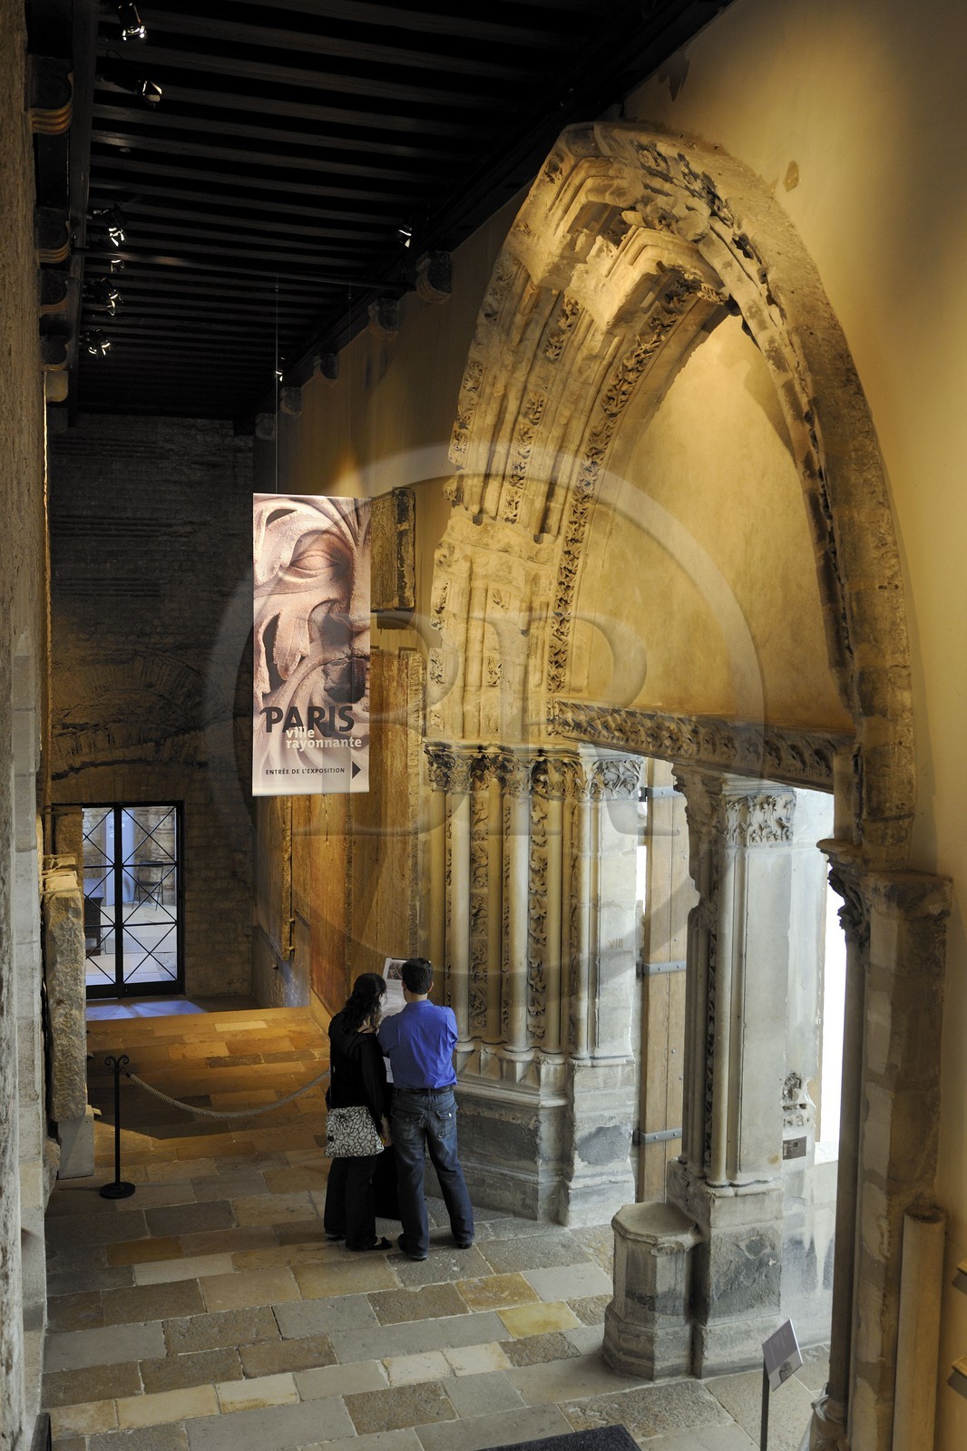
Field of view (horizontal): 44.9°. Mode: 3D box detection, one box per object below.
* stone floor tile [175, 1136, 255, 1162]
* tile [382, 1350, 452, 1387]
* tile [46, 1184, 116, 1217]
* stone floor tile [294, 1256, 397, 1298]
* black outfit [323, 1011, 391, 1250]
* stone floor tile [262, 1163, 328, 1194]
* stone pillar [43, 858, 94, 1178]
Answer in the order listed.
[{"bbox_3d":[-1.858,2.990,8.161,0.542,0.030,0.206,1,5,-17],"label":"stone floor tile"},{"bbox_3d":[-0.329,3.279,5.933,0.320,0.035,0.218,-1,4,-15],"label":"tile"},{"bbox_3d":[-2.649,3.144,7.668,0.479,0.035,0.361,-1,4,-15],"label":"tile"},{"bbox_3d":[-0.801,3.219,6.778,0.565,0.035,0.358,-1,4,-15],"label":"stone floor tile"},{"bbox_3d":[-0.750,2.404,6.992,0.430,1.430,0.360,4,6,35],"label":"black outfit"},{"bbox_3d":[-1.199,3.047,7.818,0.502,0.030,0.322,1,5,-18],"label":"stone floor tile"},{"bbox_3d":[-2.815,1.944,7.913,0.339,2.173,0.360,-1,5,-20],"label":"stone pillar"}]

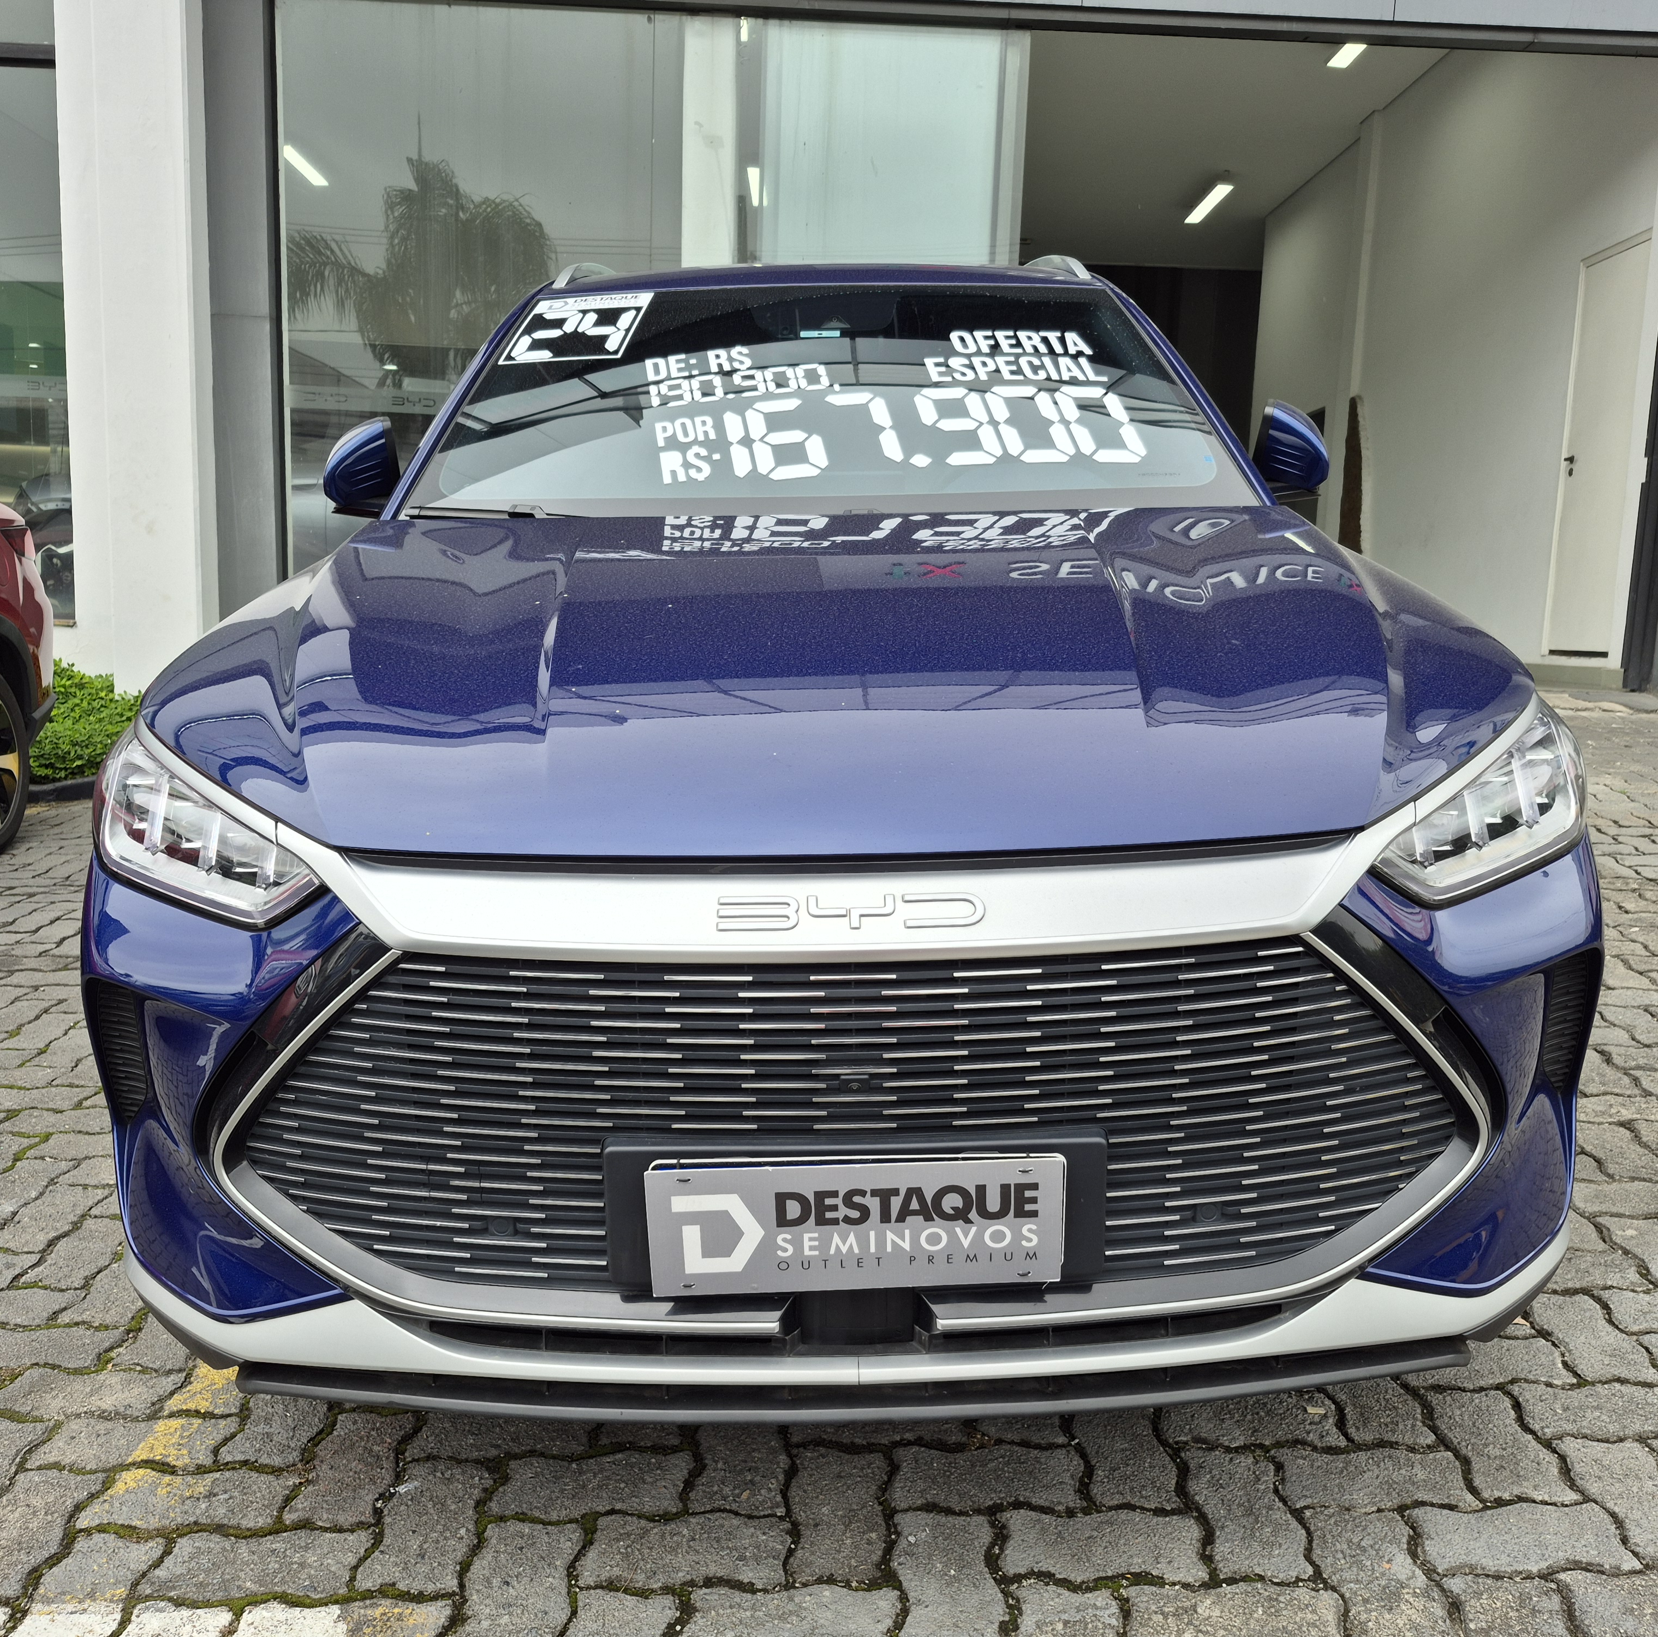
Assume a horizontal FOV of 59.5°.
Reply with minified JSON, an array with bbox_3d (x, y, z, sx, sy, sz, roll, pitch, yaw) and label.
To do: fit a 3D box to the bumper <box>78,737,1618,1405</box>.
[{"bbox_3d":[0.021,0.276,1.606,1.850,0.610,0.530,-1,11,0],"label":"bumper"}]

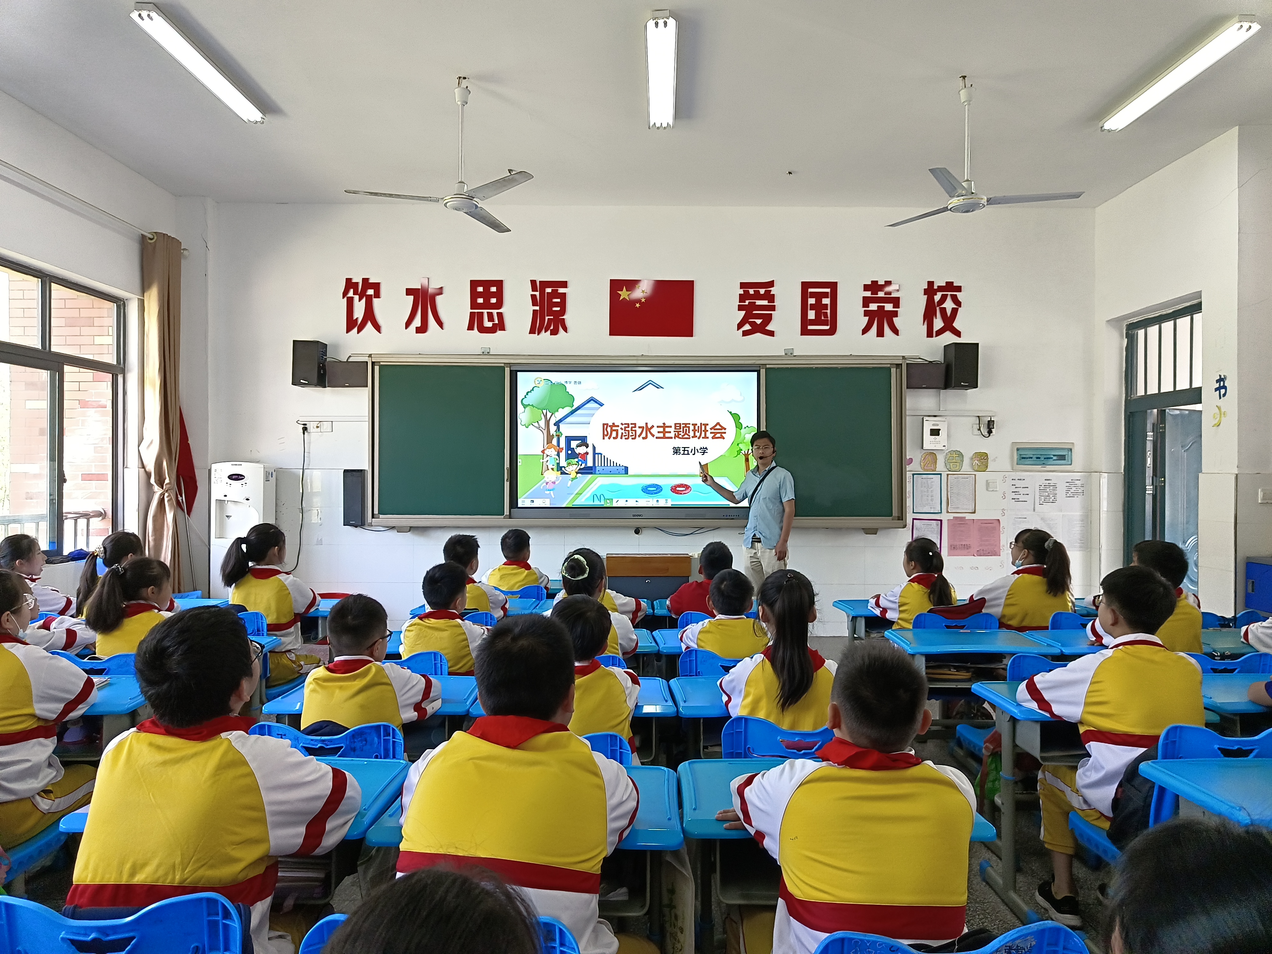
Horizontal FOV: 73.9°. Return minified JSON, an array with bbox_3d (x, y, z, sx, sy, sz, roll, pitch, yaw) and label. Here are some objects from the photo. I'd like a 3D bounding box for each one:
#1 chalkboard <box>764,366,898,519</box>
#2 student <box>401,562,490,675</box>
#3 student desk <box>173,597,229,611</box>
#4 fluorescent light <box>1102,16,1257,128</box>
[{"bbox_3d":[1.546,-0.279,6.710,1.045,1.210,0.040,0,0,0],"label":"chalkboard"},{"bbox_3d":[-0.729,0.804,3.326,0.410,0.980,0.560,0,0,8],"label":"student"},{"bbox_3d":[-2.470,1.006,4.360,0.610,0.690,0.400,0,0,0],"label":"student desk"},{"bbox_3d":[2.870,-2.110,4.530,0.120,0.080,1.240,0,0,0],"label":"fluorescent light"}]

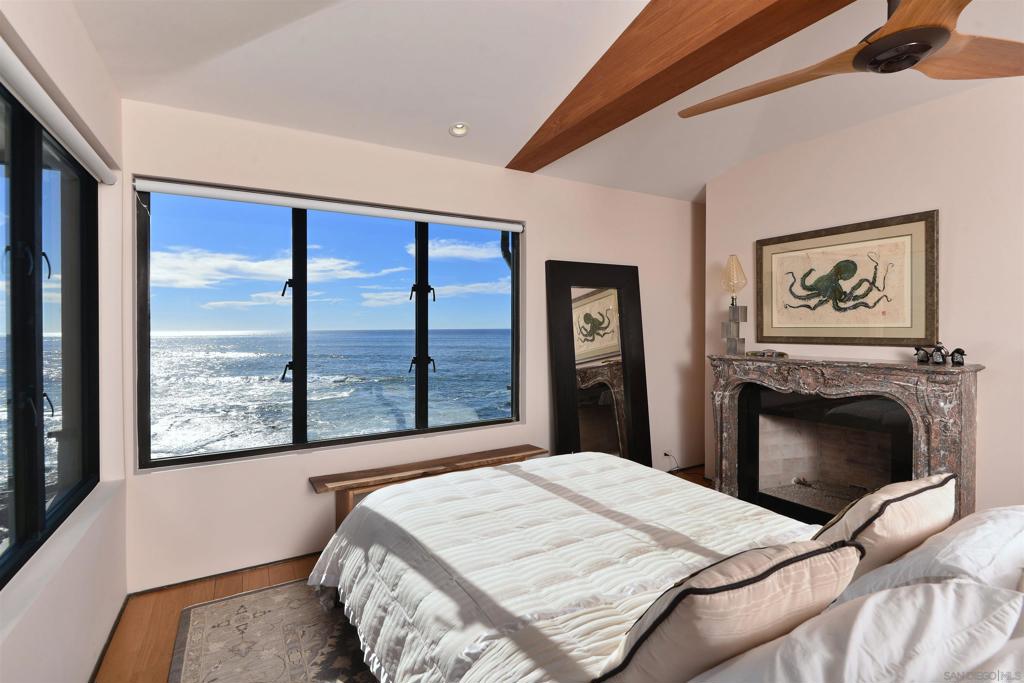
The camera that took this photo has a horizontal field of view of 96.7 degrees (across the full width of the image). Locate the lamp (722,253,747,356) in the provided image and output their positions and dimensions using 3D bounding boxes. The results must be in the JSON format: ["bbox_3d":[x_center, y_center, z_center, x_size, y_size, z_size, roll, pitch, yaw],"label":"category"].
[{"bbox_3d":[1.791,-0.295,3.686,0.181,0.806,0.186,-1,2,-30],"label":"lamp"}]

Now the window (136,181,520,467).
[{"bbox_3d":[-0.936,-0.108,2.936,2.307,1.501,0.121,-1,2,-30],"label":"window"}]

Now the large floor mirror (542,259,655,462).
[{"bbox_3d":[0.725,0.307,3.673,0.932,1.884,0.060,-1,-4,-30],"label":"large floor mirror"}]

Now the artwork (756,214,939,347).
[{"bbox_3d":[2.233,-0.381,3.153,0.040,0.806,1.088,-1,2,-30],"label":"artwork"}]

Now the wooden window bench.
[{"bbox_3d":[-0.467,1.034,2.986,1.542,0.460,0.277,-1,2,-30],"label":"wooden window bench"}]

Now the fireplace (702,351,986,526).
[{"bbox_3d":[2.093,0.688,3.123,0.343,1.123,1.552,-1,2,-30],"label":"fireplace"}]

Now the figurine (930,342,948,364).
[{"bbox_3d":[2.452,0.067,2.611,0.065,0.123,0.081,-1,2,-35],"label":"figurine"}]

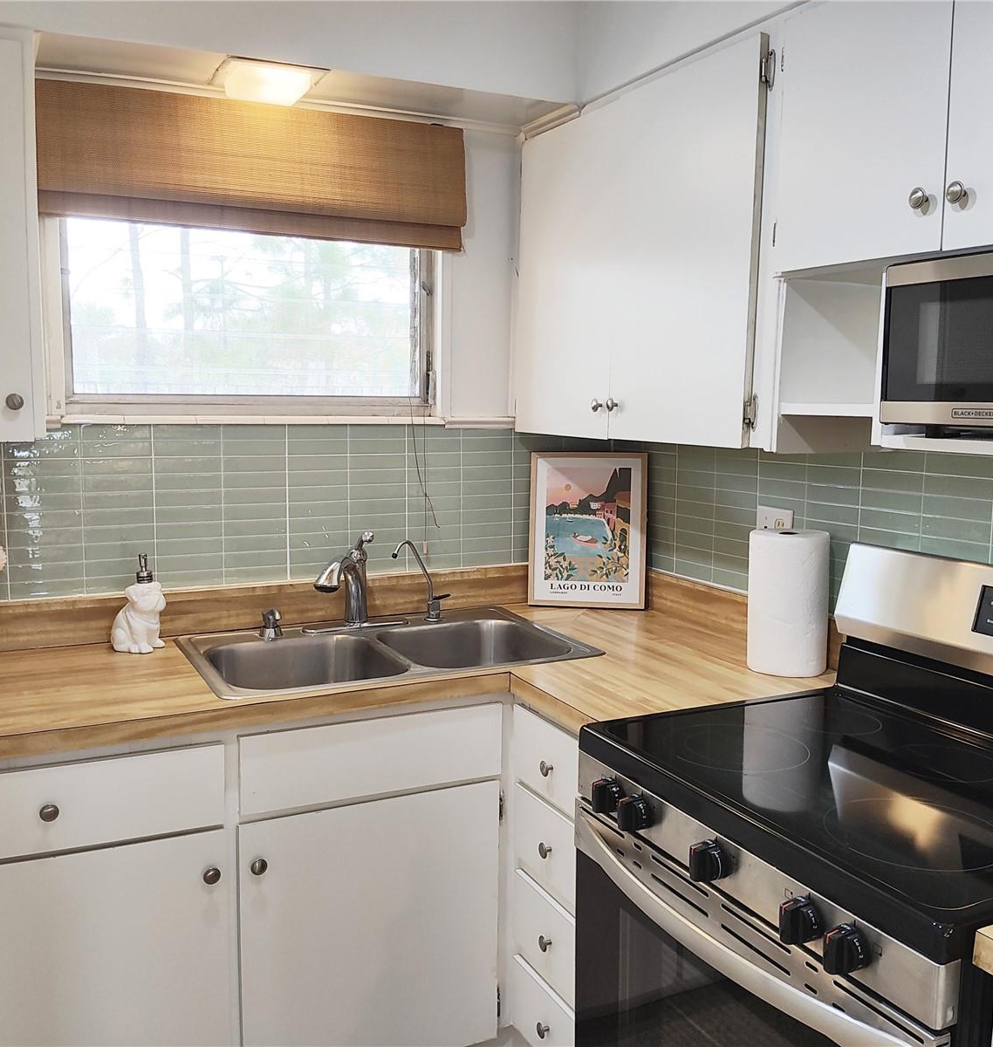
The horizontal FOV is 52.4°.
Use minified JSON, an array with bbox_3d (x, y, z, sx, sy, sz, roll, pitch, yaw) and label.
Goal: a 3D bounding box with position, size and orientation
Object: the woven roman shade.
[{"bbox_3d":[-0.521,-0.805,2.310,0.980,0.289,0.054,-3,8,-27],"label":"woven roman shade"}]

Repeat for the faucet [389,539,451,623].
[{"bbox_3d":[-0.184,0.142,2.509,0.176,0.210,0.052,-5,9,-39],"label":"faucet"}]

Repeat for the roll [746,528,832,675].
[{"bbox_3d":[0.630,0.168,2.163,0.164,0.286,0.164,-3,8,-27],"label":"roll"}]

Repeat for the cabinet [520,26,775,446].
[{"bbox_3d":[0.423,-0.576,2.333,0.349,0.755,0.930,-3,8,-27],"label":"cabinet"}]

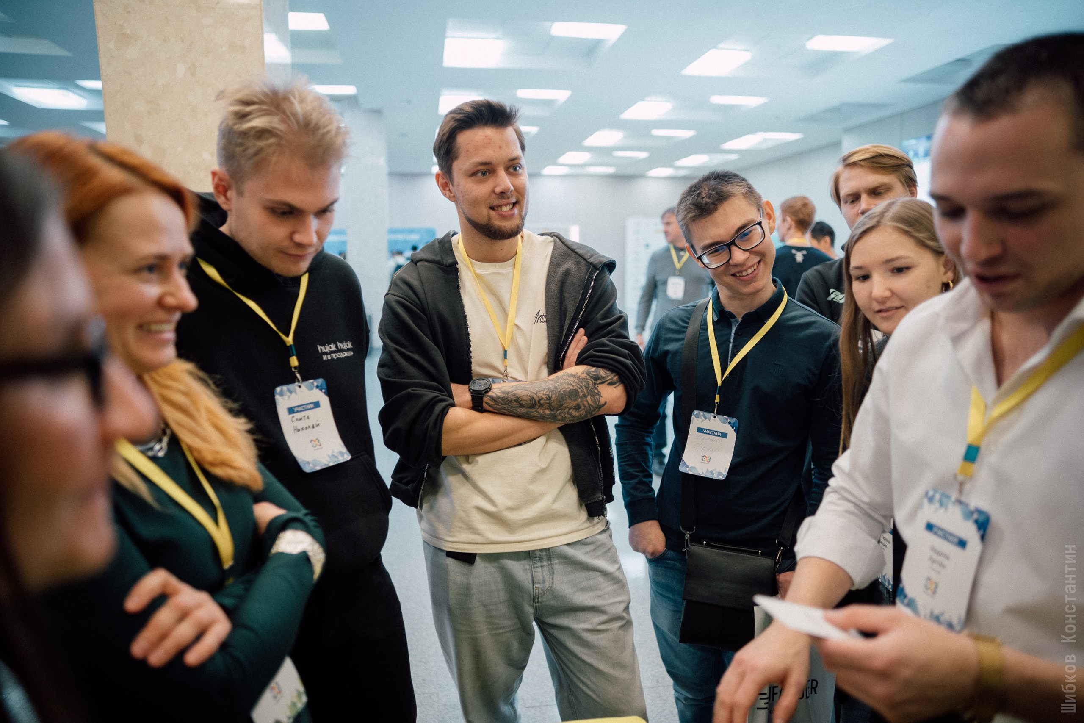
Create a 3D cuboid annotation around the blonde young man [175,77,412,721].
[{"bbox_3d":[-0.455,0.442,1.297,0.350,1.800,0.510,6,10,37],"label":"blonde young man"}]

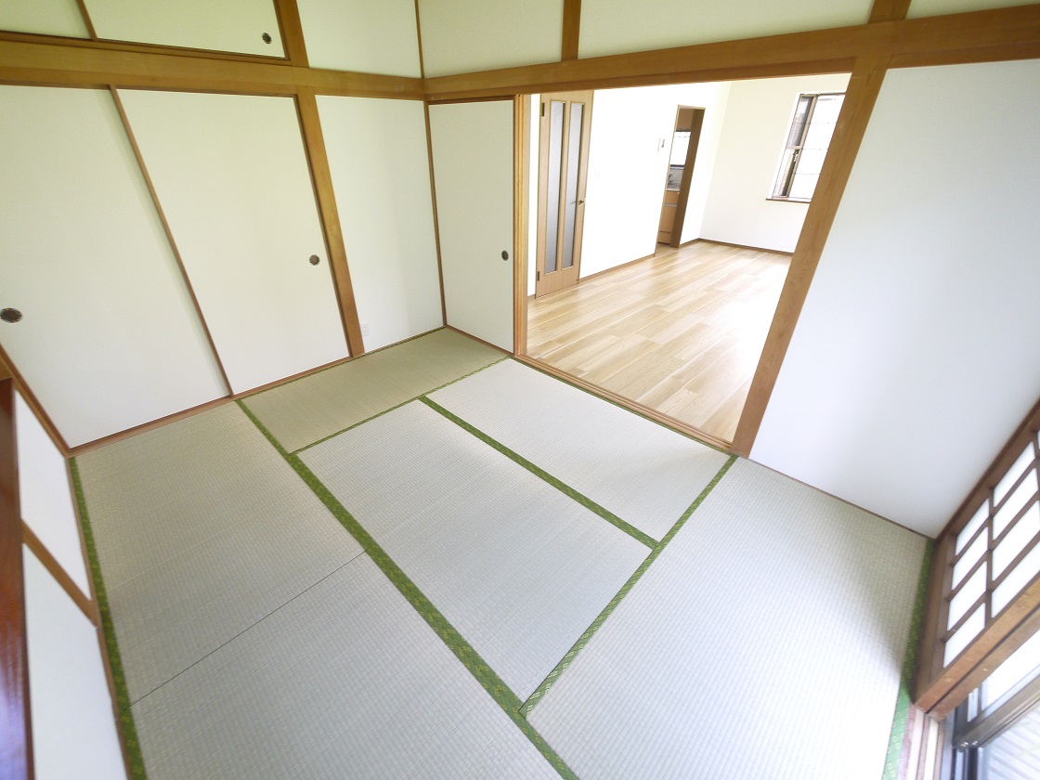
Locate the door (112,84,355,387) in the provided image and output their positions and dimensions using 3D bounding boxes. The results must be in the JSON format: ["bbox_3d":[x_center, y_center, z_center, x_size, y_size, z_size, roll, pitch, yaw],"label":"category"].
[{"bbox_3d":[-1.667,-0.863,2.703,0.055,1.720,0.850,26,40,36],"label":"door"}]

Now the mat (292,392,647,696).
[{"bbox_3d":[-0.349,0.548,2.133,1.790,0.045,0.880,26,40,36],"label":"mat"}]

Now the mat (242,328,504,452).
[{"bbox_3d":[-1.003,-0.092,3.189,0.862,0.045,1.760,26,40,36],"label":"mat"}]

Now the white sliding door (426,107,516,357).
[{"bbox_3d":[-0.330,-1.190,3.258,0.865,1.730,0.030,26,40,36],"label":"white sliding door"}]

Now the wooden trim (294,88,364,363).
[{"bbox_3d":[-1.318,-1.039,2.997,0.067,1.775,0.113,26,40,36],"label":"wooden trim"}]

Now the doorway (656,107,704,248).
[{"bbox_3d":[2.245,-2.968,6.073,0.140,1.875,0.810,26,40,36],"label":"doorway"}]

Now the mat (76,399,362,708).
[{"bbox_3d":[-1.593,0.558,2.120,1.741,0.045,0.864,26,40,36],"label":"mat"}]

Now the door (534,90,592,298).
[{"bbox_3d":[0.439,-2.004,4.377,0.040,1.980,0.785,26,40,36],"label":"door"}]

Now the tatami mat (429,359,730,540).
[{"bbox_3d":[0.259,0.218,2.676,1.790,0.045,0.880,26,40,36],"label":"tatami mat"}]

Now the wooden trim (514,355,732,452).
[{"bbox_3d":[0.620,0.030,2.964,1.720,0.047,0.115,26,40,36],"label":"wooden trim"}]

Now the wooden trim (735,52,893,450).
[{"bbox_3d":[1.263,-0.405,1.946,0.107,1.775,0.095,26,40,36],"label":"wooden trim"}]

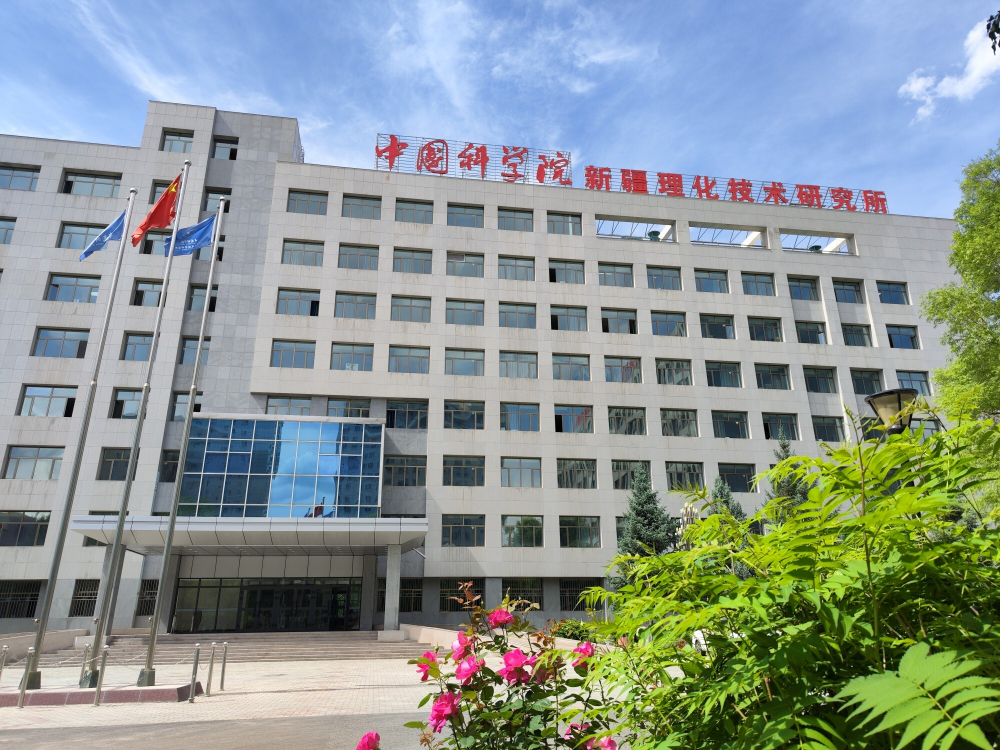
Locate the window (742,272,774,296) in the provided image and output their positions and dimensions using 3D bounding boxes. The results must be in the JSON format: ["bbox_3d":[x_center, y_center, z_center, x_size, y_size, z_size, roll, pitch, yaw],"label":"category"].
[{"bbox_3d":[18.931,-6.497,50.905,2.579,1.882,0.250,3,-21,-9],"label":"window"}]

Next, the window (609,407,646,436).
[{"bbox_3d":[8.527,3.077,46.239,2.591,1.889,0.150,3,-20,-9],"label":"window"}]

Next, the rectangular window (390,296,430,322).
[{"bbox_3d":[-5.926,-4.290,46.304,2.595,1.893,0.200,3,-21,-9],"label":"rectangular window"}]

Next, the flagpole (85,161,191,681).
[{"bbox_3d":[-8.011,0.304,15.683,0.400,12.297,0.400,3,-20,-9],"label":"flagpole"}]

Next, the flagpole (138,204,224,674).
[{"bbox_3d":[-6.909,0.809,15.470,0.340,11.199,0.340,3,-20,-9],"label":"flagpole"}]

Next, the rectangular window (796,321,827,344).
[{"bbox_3d":[22.738,-3.012,50.710,2.595,1.893,0.200,3,-21,-9],"label":"rectangular window"}]

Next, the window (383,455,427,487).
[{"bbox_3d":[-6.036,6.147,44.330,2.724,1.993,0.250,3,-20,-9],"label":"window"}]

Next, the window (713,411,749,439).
[{"bbox_3d":[15.593,3.474,47.101,2.595,1.908,0.200,3,-21,-9],"label":"window"}]

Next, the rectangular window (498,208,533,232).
[{"bbox_3d":[1.121,-11.064,50.027,2.595,1.892,0.200,3,-21,-9],"label":"rectangular window"}]

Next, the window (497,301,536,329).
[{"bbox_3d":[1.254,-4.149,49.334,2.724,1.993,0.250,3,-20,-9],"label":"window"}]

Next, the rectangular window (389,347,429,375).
[{"bbox_3d":[-5.838,-0.902,44.824,2.600,1.900,0.200,3,-20,-9],"label":"rectangular window"}]

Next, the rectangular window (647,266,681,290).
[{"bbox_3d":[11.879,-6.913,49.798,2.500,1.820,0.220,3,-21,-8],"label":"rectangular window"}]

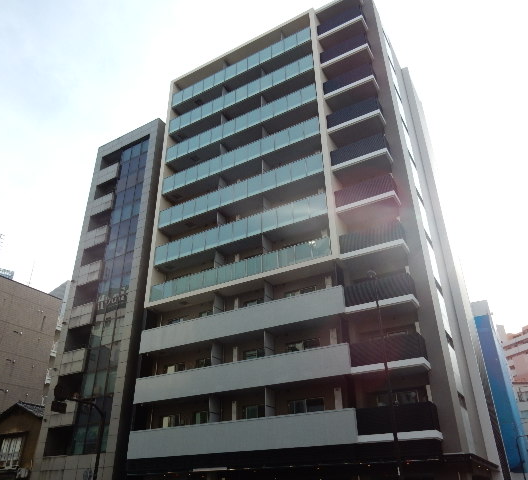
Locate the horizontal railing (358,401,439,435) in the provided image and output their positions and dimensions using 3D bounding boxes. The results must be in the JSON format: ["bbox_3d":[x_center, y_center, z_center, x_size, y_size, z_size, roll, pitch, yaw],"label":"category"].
[{"bbox_3d":[5.790,7.788,19.990,3.205,1.146,1.099,-16,-33,26],"label":"horizontal railing"}]

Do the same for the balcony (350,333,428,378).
[{"bbox_3d":[5.812,5.338,21.297,3.350,1.450,1.244,-16,-33,26],"label":"balcony"}]

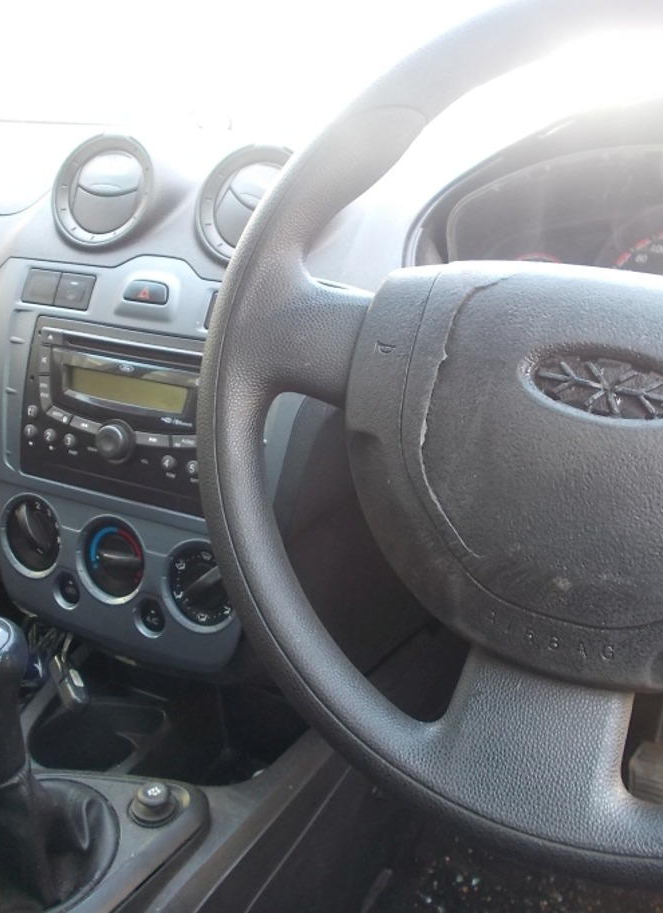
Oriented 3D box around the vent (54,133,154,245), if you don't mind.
[{"bbox_3d":[-0.158,-0.187,0.654,0.083,0.083,0.033,10,-4,21],"label":"vent"}]

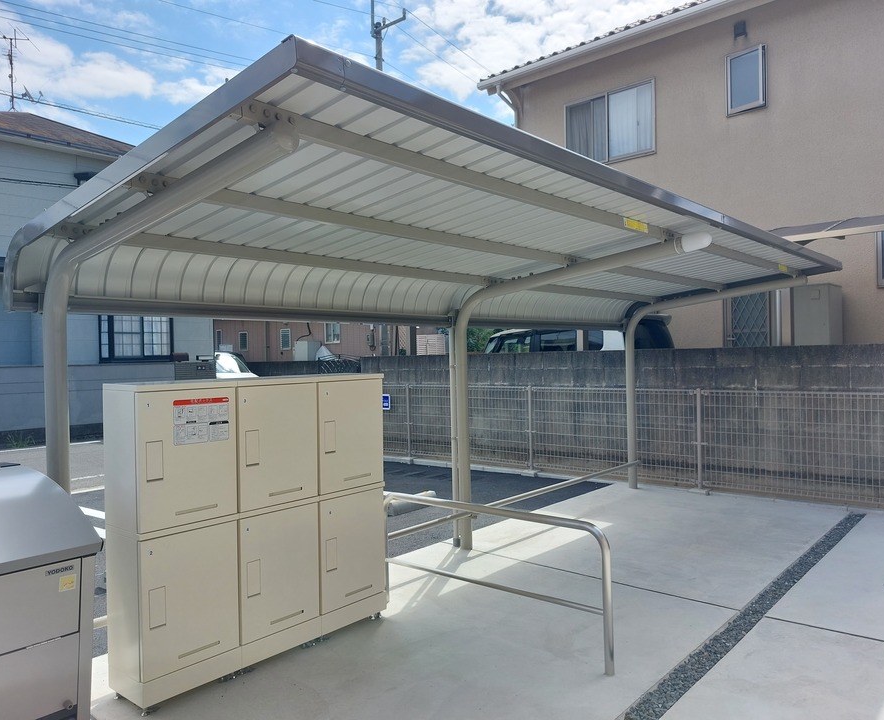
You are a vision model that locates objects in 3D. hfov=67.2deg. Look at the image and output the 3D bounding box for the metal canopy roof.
[{"bbox_3d":[0.776,-0.487,4.129,1.976,0.469,5.515,-1,0,42],"label":"metal canopy roof"}]

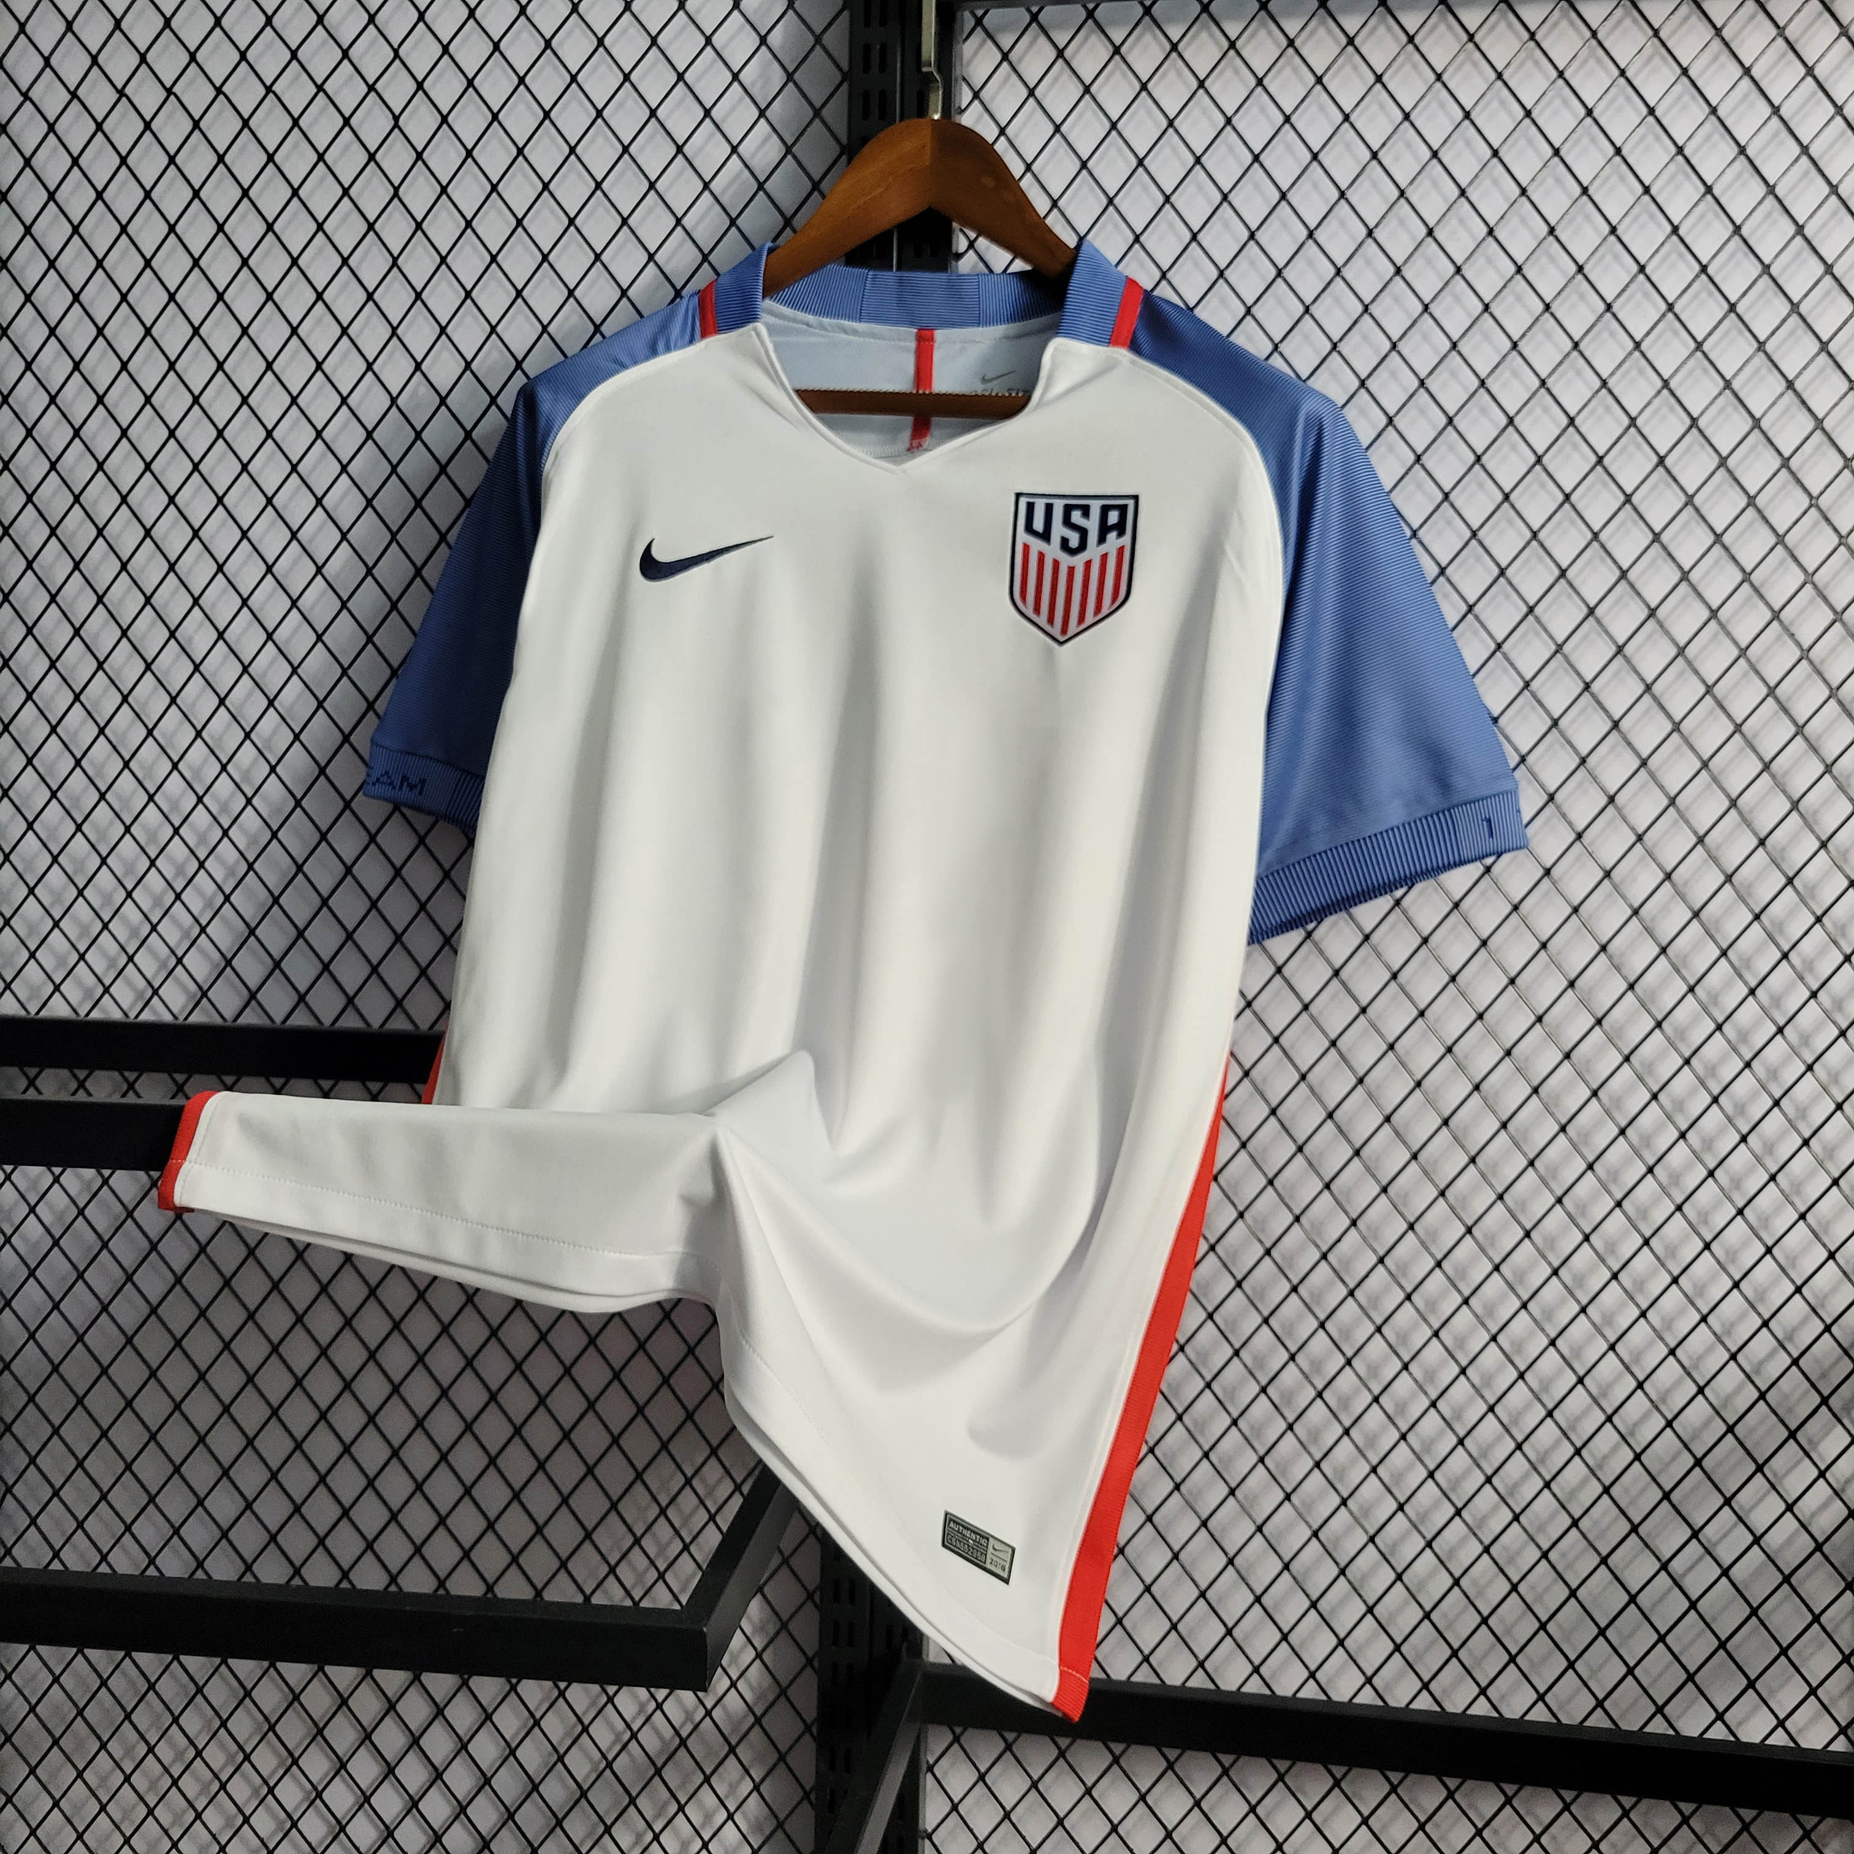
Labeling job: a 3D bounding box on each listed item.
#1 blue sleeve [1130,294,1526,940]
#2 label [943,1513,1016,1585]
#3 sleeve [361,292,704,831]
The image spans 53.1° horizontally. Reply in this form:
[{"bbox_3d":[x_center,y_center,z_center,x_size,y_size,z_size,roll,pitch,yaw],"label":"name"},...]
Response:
[{"bbox_3d":[0.204,-0.158,0.950,0.195,0.320,0.120,2,4,4],"label":"blue sleeve"},{"bbox_3d":[0.025,0.302,0.905,0.043,0.020,0.003,14,11,36],"label":"label"},{"bbox_3d":[-0.205,-0.186,0.970,0.175,0.300,0.120,2,4,4],"label":"sleeve"}]

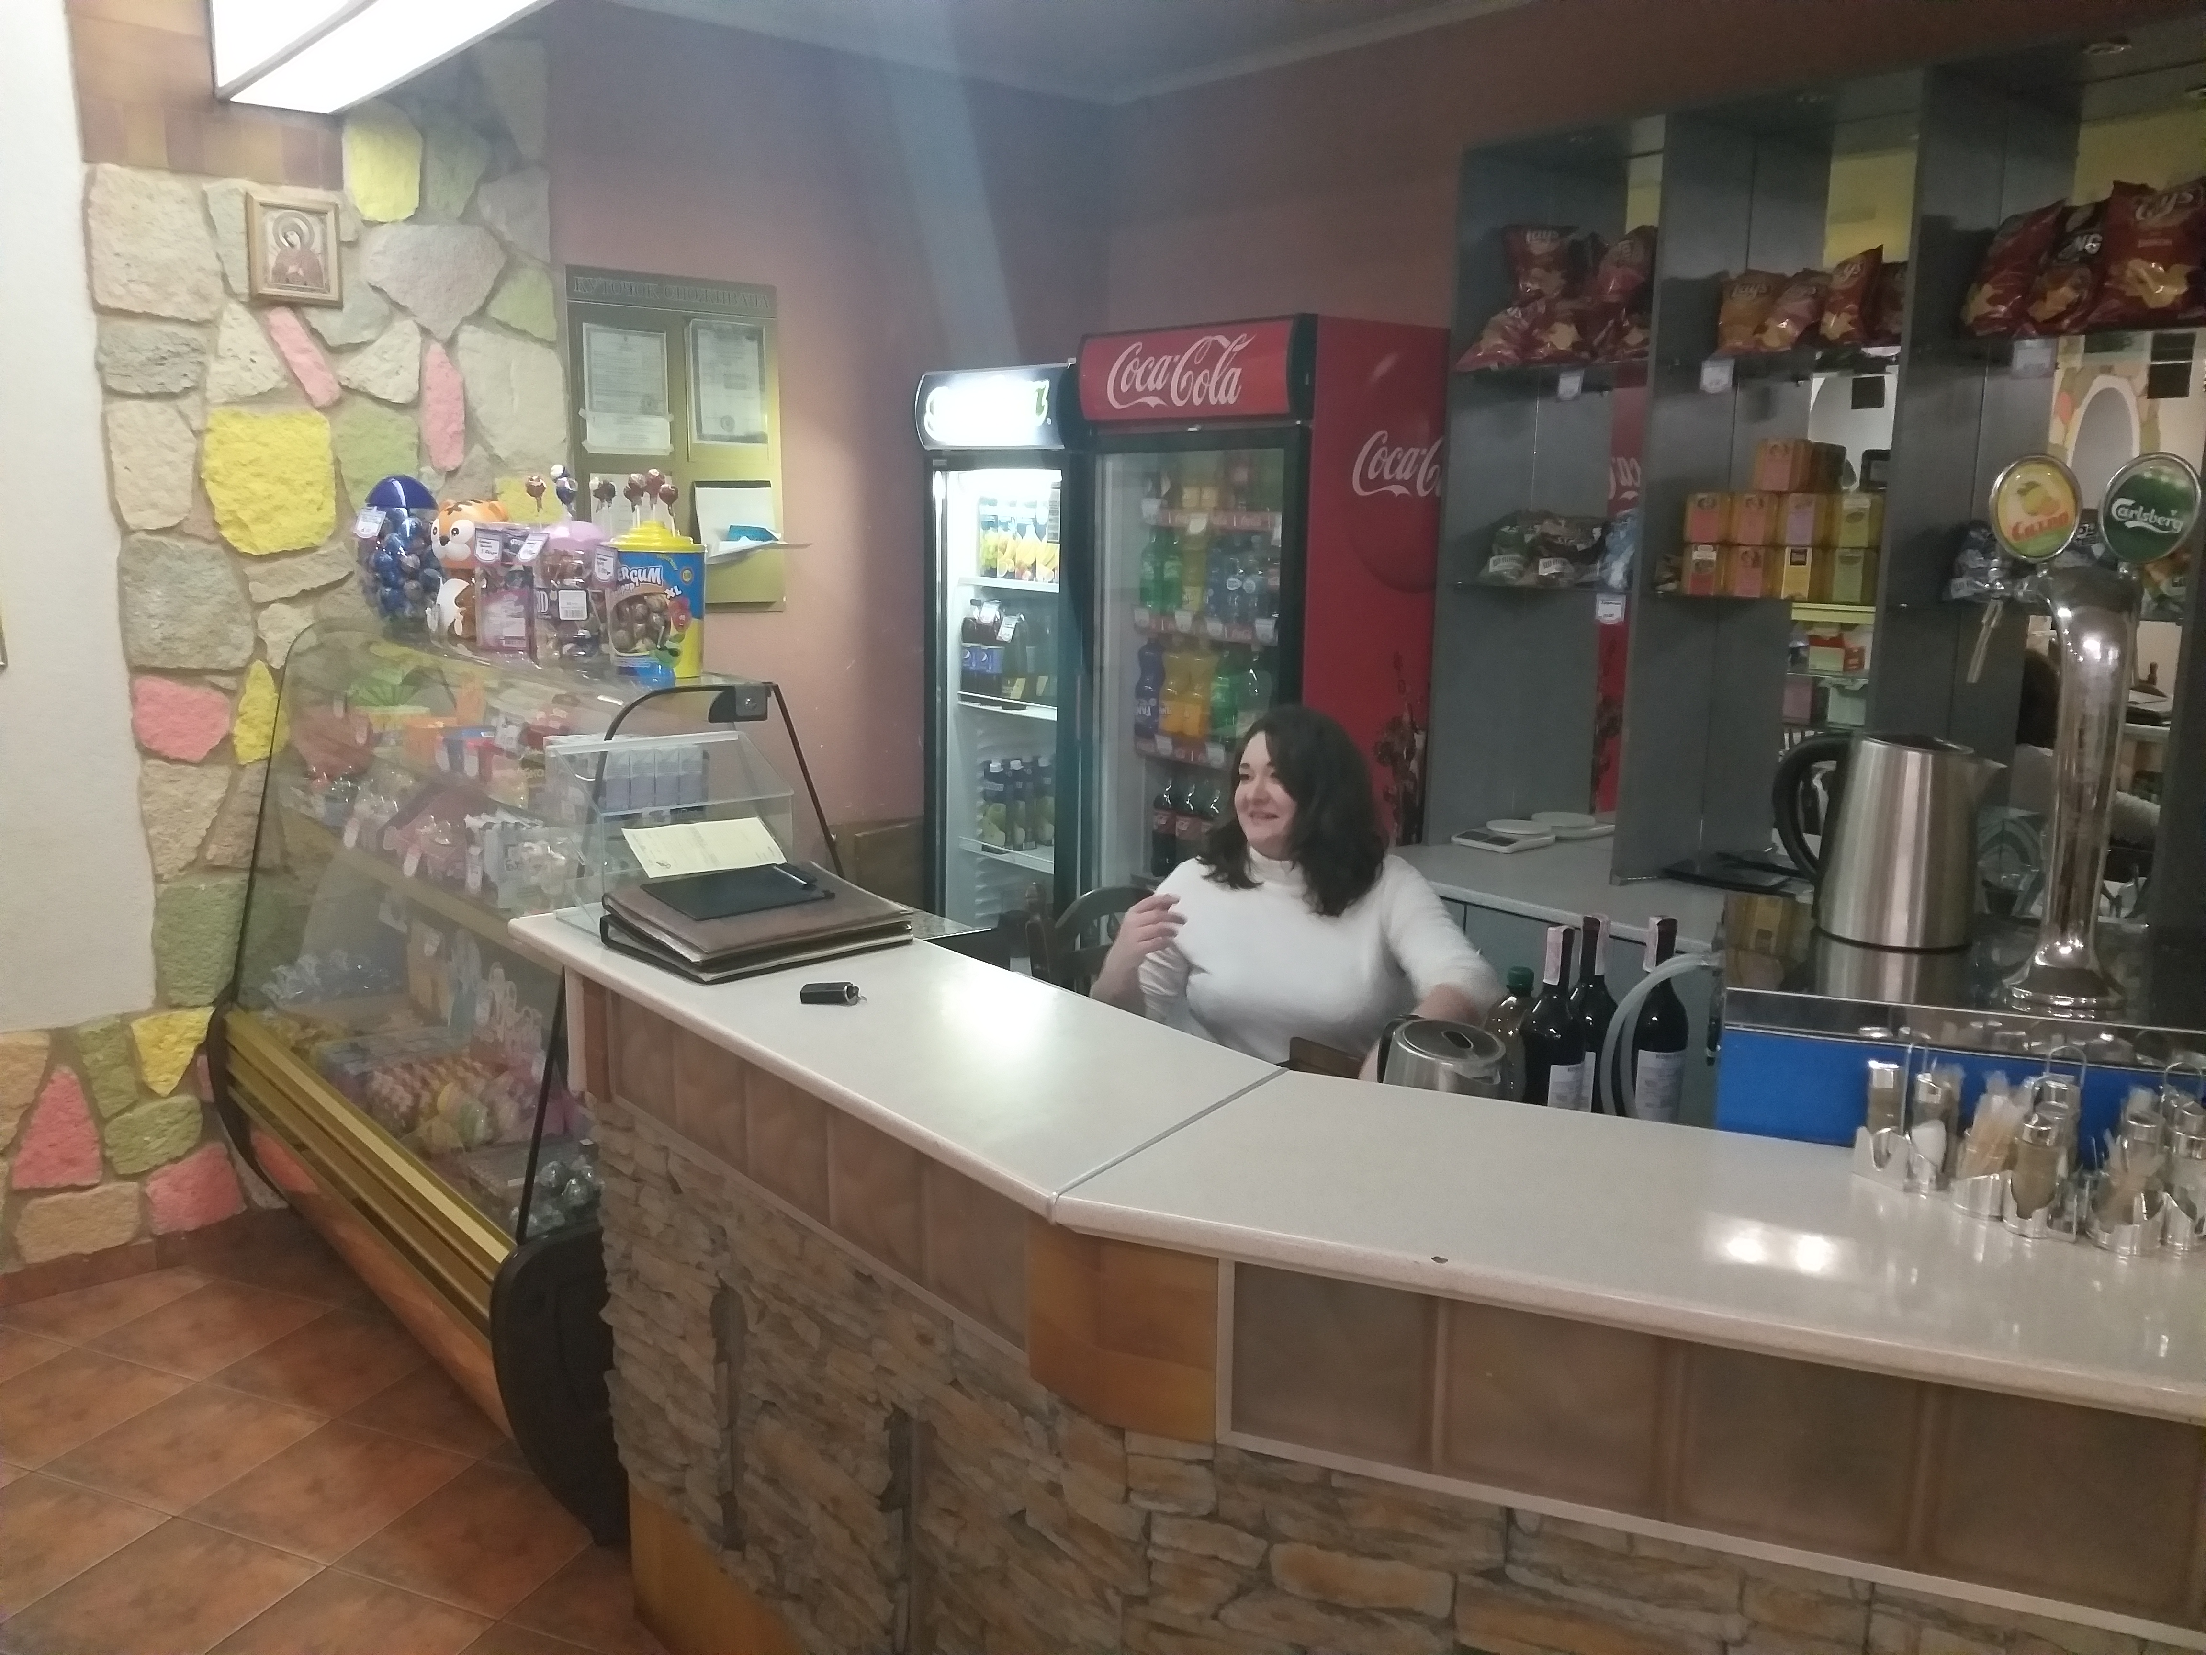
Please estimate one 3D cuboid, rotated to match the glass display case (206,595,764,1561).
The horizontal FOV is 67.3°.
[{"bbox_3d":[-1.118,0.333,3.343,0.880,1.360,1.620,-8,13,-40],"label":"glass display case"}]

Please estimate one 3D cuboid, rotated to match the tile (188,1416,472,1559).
[{"bbox_3d":[-1.307,1.122,2.811,0.333,0.009,0.333,5,11,21],"label":"tile"}]

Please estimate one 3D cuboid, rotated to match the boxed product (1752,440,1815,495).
[{"bbox_3d":[1.304,-0.693,3.179,0.075,0.097,0.080,-10,15,-43],"label":"boxed product"}]

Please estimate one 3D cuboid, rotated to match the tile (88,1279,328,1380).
[{"bbox_3d":[-1.808,1.019,3.368,0.330,0.010,0.330,5,11,21],"label":"tile"}]

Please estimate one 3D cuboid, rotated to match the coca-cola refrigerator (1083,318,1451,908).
[{"bbox_3d":[0.433,-0.085,3.924,0.680,2.063,0.690,-9,15,-41],"label":"coca-cola refrigerator"}]

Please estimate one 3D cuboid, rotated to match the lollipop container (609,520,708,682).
[{"bbox_3d":[-0.749,-0.379,2.780,0.160,0.265,0.150,2,11,5],"label":"lollipop container"}]

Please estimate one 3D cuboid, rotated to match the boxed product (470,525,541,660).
[{"bbox_3d":[-1.157,-0.461,3.200,0.120,0.250,0.110,2,11,5],"label":"boxed product"}]

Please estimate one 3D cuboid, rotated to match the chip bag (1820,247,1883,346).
[{"bbox_3d":[1.366,-0.969,3.029,0.060,0.180,0.135,11,2,-41],"label":"chip bag"}]

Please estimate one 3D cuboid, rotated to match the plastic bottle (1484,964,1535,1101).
[{"bbox_3d":[0.539,0.313,2.173,0.088,0.265,0.088,5,11,20],"label":"plastic bottle"}]

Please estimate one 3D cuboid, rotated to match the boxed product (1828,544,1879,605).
[{"bbox_3d":[1.401,-0.466,3.067,0.075,0.096,0.093,-9,14,-42],"label":"boxed product"}]

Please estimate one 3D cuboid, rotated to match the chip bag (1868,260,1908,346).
[{"bbox_3d":[1.442,-0.958,3.036,0.135,0.165,0.050,10,14,41],"label":"chip bag"}]

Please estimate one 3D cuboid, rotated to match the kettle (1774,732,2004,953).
[{"bbox_3d":[0.822,0.001,1.725,0.238,0.222,0.166,6,11,26],"label":"kettle"}]

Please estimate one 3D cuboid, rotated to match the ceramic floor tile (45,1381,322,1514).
[{"bbox_3d":[-1.620,1.098,2.938,0.330,0.010,0.330,5,11,21],"label":"ceramic floor tile"}]

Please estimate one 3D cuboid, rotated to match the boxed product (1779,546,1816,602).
[{"bbox_3d":[1.378,-0.496,3.234,0.075,0.107,0.085,-8,13,-40],"label":"boxed product"}]

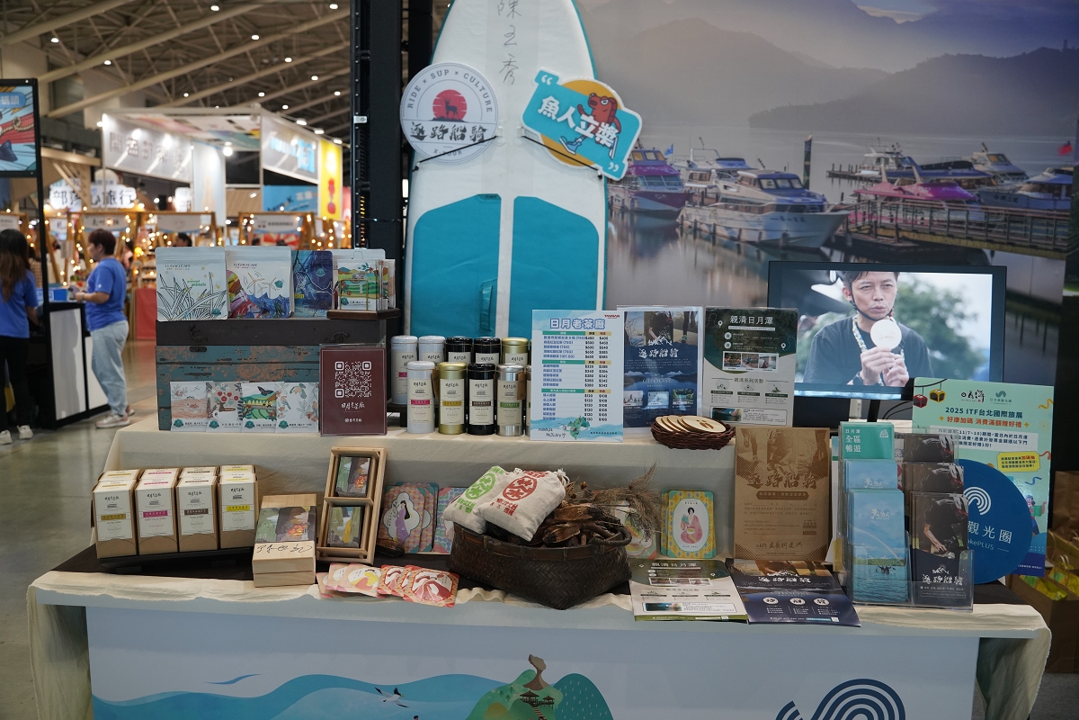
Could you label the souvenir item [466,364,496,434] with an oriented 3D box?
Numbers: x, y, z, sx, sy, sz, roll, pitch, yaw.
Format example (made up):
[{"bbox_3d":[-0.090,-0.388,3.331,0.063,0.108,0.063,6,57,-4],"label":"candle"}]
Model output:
[{"bbox_3d":[-0.136,0.093,2.013,0.066,0.164,0.066,1,7,3],"label":"souvenir item"}]

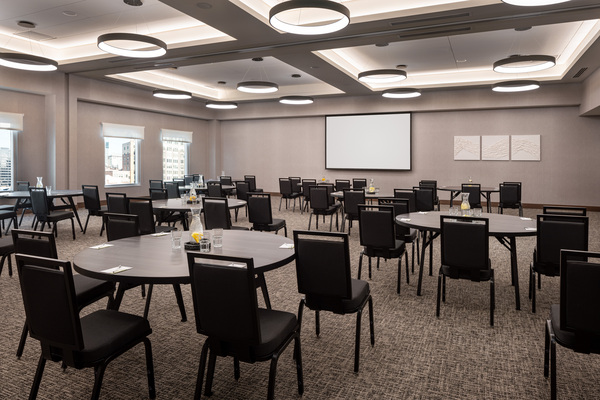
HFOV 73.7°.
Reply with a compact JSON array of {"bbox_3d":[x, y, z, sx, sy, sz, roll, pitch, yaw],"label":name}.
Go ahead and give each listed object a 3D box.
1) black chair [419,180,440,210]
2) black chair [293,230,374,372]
[{"bbox_3d":[3.113,0.007,9.568,0.460,0.900,0.550,3,6,27],"label":"black chair"},{"bbox_3d":[0.246,0.651,2.881,0.470,0.915,0.535,2,5,25],"label":"black chair"}]

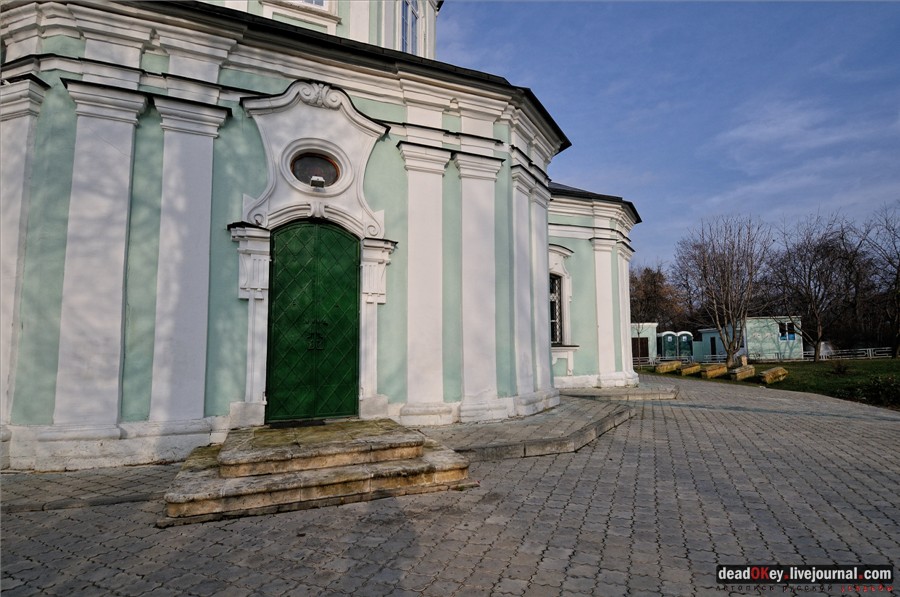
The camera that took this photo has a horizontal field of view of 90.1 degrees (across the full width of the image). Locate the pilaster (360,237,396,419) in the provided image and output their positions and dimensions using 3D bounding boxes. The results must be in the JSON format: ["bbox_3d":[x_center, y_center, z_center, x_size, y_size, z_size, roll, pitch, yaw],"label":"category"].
[{"bbox_3d":[-1.102,0.435,6.829,0.535,2.713,0.275,2,-6,-23],"label":"pilaster"}]

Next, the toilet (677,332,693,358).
[{"bbox_3d":[17.284,3.546,33.400,1.120,2.250,1.150,-1,-5,9],"label":"toilet"}]

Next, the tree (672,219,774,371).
[{"bbox_3d":[14.975,-0.329,24.600,4.800,8.000,4.700,-3,-6,31],"label":"tree"}]

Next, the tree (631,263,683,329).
[{"bbox_3d":[20.939,1.283,45.904,6.800,8.800,6.500,-2,-6,24],"label":"tree"}]

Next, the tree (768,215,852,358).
[{"bbox_3d":[24.244,-0.742,30.300,4.800,9.500,4.800,-4,-7,38],"label":"tree"}]

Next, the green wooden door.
[{"bbox_3d":[-1.924,0.287,6.446,1.270,2.850,0.120,2,-6,-23],"label":"green wooden door"}]

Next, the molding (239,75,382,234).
[{"bbox_3d":[-1.878,-1.987,6.386,1.930,2.300,0.280,2,-6,-23],"label":"molding"}]

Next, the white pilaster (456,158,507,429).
[{"bbox_3d":[0.512,-0.233,7.620,0.972,4.463,0.259,2,-6,-23],"label":"white pilaster"}]

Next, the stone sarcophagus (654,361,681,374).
[{"bbox_3d":[10.383,3.296,21.400,1.700,0.400,0.500,4,-6,-37],"label":"stone sarcophagus"}]

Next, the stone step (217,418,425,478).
[{"bbox_3d":[-1.563,1.756,5.475,2.120,0.250,1.550,2,-6,-23],"label":"stone step"}]

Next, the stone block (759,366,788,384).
[{"bbox_3d":[11.952,2.856,16.600,1.500,0.420,0.500,4,-6,-37],"label":"stone block"}]

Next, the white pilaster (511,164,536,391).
[{"bbox_3d":[1.296,-0.308,7.822,0.240,3.880,0.720,-3,-6,32],"label":"white pilaster"}]

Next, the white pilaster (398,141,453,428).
[{"bbox_3d":[-0.413,-0.281,7.222,0.948,4.463,0.259,2,-6,-23],"label":"white pilaster"}]

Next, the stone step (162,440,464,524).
[{"bbox_3d":[-1.503,1.981,5.325,3.013,0.259,1.960,2,-6,-23],"label":"stone step"}]

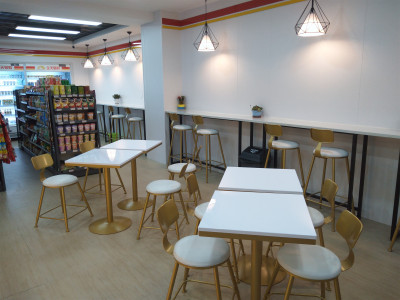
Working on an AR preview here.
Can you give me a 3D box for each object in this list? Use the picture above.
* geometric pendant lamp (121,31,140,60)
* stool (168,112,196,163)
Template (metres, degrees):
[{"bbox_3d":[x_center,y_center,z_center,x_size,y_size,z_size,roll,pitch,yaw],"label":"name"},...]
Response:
[{"bbox_3d":[-1.383,-2.036,5.964,0.345,0.550,0.345,-11,16,-39],"label":"geometric pendant lamp"},{"bbox_3d":[-0.290,-0.151,5.156,0.460,0.985,0.450,-10,15,-37],"label":"stool"}]

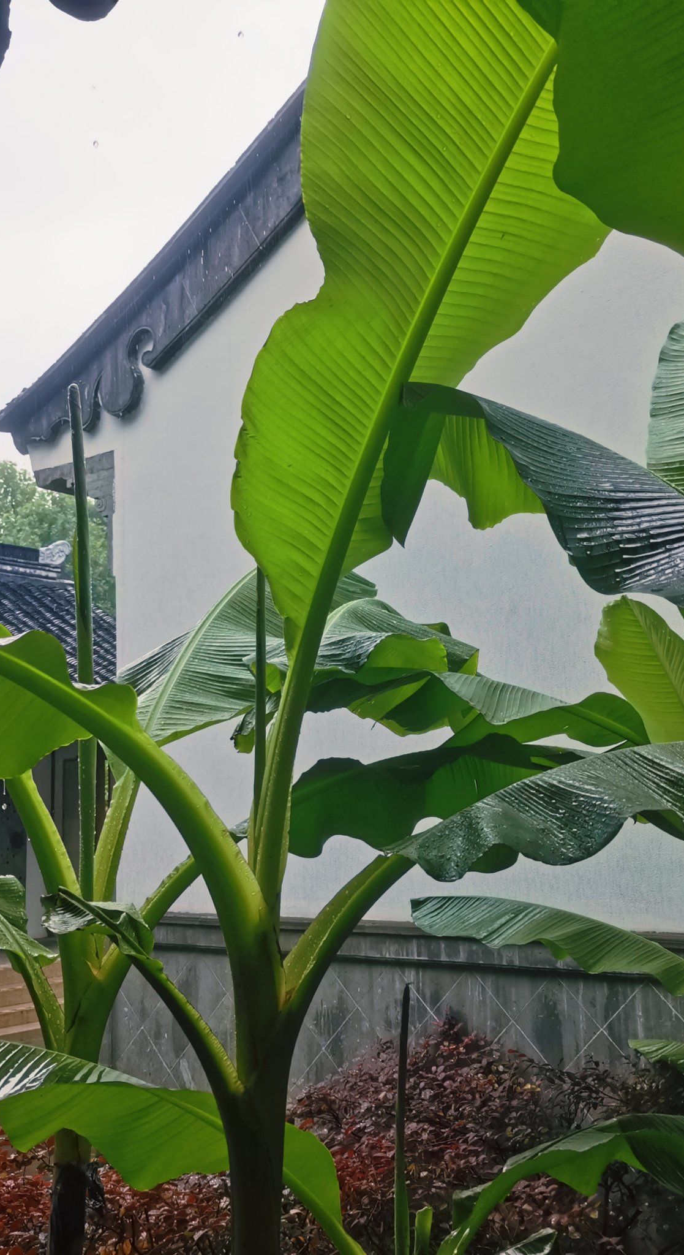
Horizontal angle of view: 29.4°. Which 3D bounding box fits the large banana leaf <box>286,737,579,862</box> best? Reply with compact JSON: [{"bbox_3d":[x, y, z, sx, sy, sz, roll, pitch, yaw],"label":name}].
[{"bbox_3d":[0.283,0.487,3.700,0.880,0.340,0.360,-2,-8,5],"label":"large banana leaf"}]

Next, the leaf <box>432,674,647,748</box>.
[{"bbox_3d":[0.603,0.254,4.000,0.650,0.210,0.340,-2,-8,5],"label":"leaf"}]

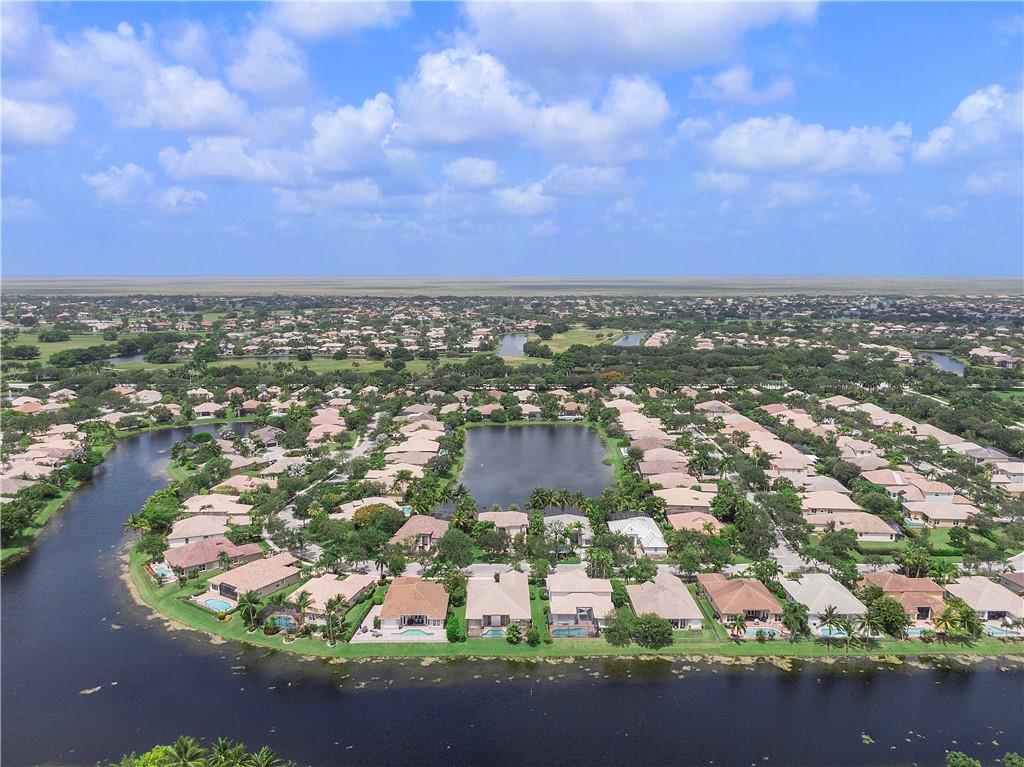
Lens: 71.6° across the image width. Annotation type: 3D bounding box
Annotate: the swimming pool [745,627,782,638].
[{"bbox_3d":[57.620,57.510,162.410,8.200,1.000,5.130,0,9,0],"label":"swimming pool"}]

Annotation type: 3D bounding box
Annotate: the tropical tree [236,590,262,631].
[{"bbox_3d":[-64.600,56.260,177.100,6.300,9.000,6.300,0,9,0],"label":"tropical tree"}]

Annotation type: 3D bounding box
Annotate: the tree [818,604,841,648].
[{"bbox_3d":[69.360,53.510,154.540,5.400,9.500,5.400,0,9,0],"label":"tree"}]

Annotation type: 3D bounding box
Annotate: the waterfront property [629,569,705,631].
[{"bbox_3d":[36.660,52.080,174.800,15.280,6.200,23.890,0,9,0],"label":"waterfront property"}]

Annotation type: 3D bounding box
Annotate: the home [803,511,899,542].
[{"bbox_3d":[105.710,44.480,224.520,24.200,6.200,15.580,0,9,0],"label":"home"}]

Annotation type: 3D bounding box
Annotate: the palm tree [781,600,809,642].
[{"bbox_3d":[68.000,57.080,171.150,6.500,9.200,6.500,0,9,0],"label":"palm tree"}]

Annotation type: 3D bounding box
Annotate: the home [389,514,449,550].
[{"bbox_3d":[-30.400,48.740,235.330,17.000,6.200,22.000,0,9,-2],"label":"home"}]

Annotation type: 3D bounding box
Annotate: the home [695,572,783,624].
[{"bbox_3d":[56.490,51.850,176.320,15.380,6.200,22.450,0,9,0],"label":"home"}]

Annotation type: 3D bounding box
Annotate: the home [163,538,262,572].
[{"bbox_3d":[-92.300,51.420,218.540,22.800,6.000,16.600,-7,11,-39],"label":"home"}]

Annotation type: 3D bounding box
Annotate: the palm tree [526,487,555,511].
[{"bbox_3d":[10.000,43.150,258.550,8.800,10.200,8.800,0,9,0],"label":"palm tree"}]

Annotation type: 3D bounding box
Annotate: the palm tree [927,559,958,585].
[{"bbox_3d":[120.800,53.370,199.920,8.300,7.800,8.300,0,9,0],"label":"palm tree"}]

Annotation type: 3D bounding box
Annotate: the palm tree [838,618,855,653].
[{"bbox_3d":[72.820,54.630,153.450,4.000,7.610,4.000,0,9,0],"label":"palm tree"}]

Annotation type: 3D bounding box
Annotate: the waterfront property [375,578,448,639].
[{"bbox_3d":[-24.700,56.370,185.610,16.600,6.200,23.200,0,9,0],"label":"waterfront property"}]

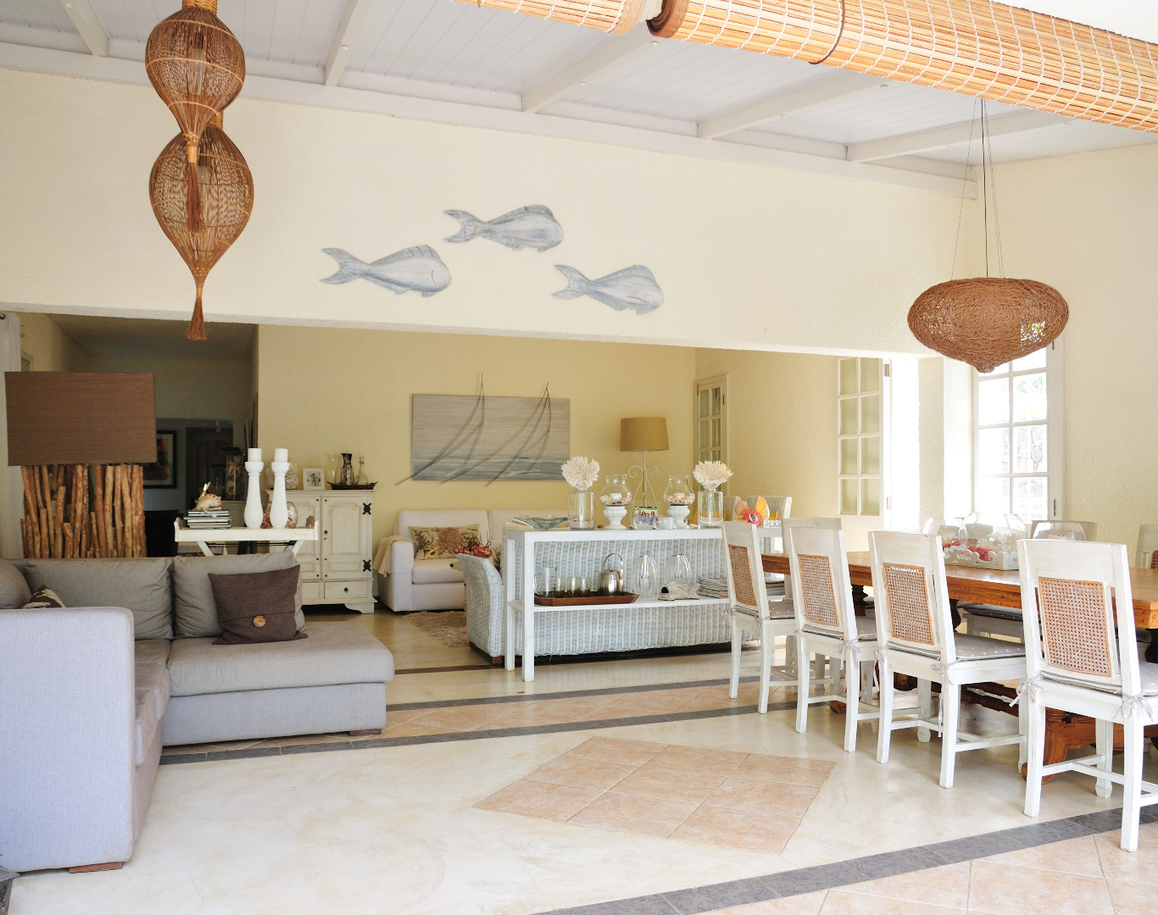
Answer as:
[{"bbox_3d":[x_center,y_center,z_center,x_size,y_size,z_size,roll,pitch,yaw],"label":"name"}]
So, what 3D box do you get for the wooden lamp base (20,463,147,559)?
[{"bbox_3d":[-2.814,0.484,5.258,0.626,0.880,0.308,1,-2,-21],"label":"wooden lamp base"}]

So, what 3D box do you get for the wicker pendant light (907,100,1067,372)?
[{"bbox_3d":[1.984,-1.137,4.492,0.714,1.442,0.714,1,-2,-21],"label":"wicker pendant light"}]

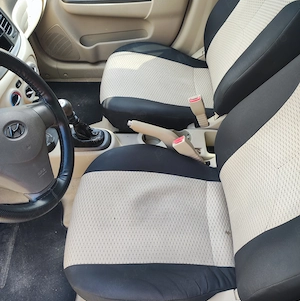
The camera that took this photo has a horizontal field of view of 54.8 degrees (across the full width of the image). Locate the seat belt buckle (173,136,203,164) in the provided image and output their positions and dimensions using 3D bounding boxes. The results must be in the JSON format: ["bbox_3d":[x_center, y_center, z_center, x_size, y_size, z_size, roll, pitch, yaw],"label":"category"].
[{"bbox_3d":[0.141,0.007,1.029,0.047,0.150,0.025,-24,44,26],"label":"seat belt buckle"}]

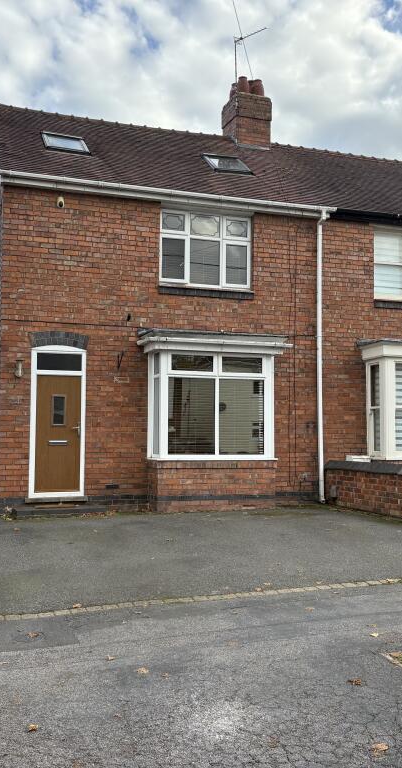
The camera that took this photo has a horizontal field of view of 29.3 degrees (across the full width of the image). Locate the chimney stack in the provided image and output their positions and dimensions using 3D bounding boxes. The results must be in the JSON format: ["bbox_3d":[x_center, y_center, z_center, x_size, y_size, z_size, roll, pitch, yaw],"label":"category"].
[{"bbox_3d":[1.030,-5.919,17.140,0.838,1.685,0.938,1,-3,-20],"label":"chimney stack"}]

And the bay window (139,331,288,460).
[{"bbox_3d":[0.220,0.173,12.800,2.432,2.169,0.807,1,-3,-20],"label":"bay window"}]

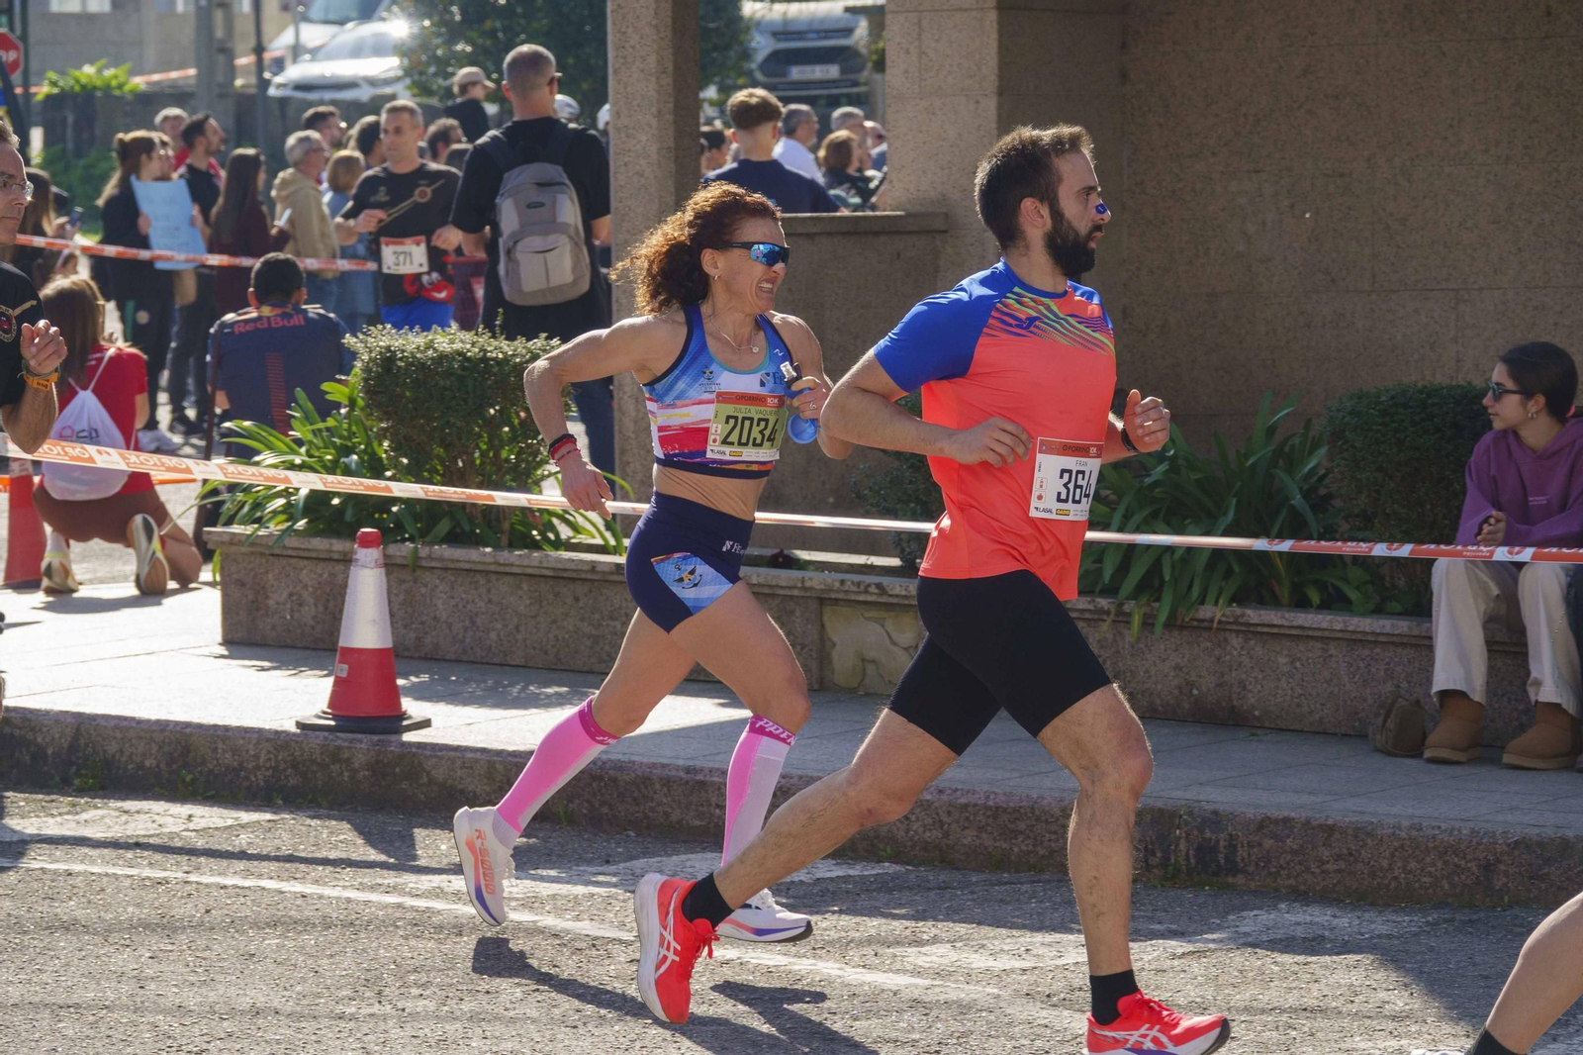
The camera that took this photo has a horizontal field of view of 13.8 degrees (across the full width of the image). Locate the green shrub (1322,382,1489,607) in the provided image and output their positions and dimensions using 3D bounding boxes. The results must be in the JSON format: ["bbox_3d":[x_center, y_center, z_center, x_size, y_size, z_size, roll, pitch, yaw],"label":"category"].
[{"bbox_3d":[1.616,-0.082,16.700,0.550,0.590,0.520,2,5,43],"label":"green shrub"}]

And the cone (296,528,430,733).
[{"bbox_3d":[-1.086,0.258,16.700,0.285,0.505,0.285,0,4,15],"label":"cone"}]

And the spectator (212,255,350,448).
[{"bbox_3d":[-1.844,-0.379,24.200,0.550,1.260,0.850,0,4,13],"label":"spectator"}]

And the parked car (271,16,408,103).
[{"bbox_3d":[-4.728,-5.470,80.000,1.790,1.470,4.200,1,4,22],"label":"parked car"}]

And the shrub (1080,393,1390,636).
[{"bbox_3d":[1.115,-0.032,16.750,0.860,0.610,0.660,2,5,43],"label":"shrub"}]

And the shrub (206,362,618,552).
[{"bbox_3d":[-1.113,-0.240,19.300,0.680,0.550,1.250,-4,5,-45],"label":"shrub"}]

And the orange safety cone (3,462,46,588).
[{"bbox_3d":[-2.829,-0.023,24.200,0.285,0.505,0.285,-4,4,15],"label":"orange safety cone"}]

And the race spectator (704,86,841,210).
[{"bbox_3d":[-0.096,-0.662,22.500,0.500,1.680,0.330,-1,4,3],"label":"race spectator"}]

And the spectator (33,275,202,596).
[{"bbox_3d":[-2.264,-0.324,22.100,0.570,1.050,0.750,0,3,10],"label":"spectator"}]

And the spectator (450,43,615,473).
[{"bbox_3d":[-0.831,-0.668,21.200,0.540,1.790,0.420,-1,4,-5],"label":"spectator"}]

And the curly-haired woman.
[{"bbox_3d":[-0.309,0.067,13.700,0.840,1.570,0.560,2,5,42],"label":"curly-haired woman"}]

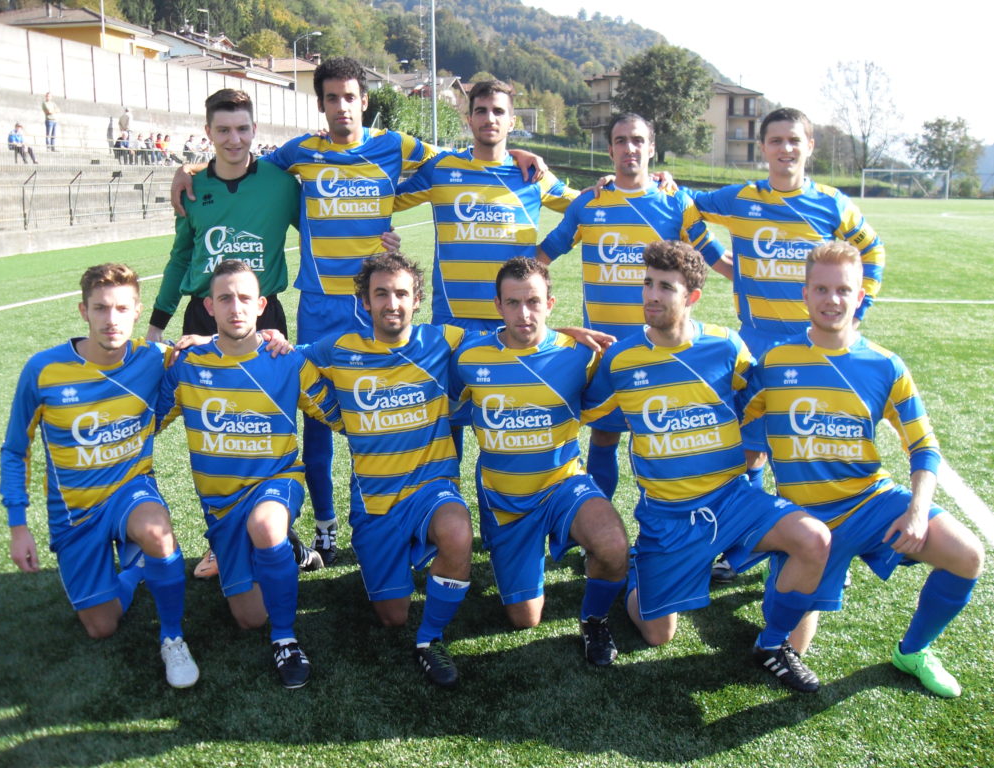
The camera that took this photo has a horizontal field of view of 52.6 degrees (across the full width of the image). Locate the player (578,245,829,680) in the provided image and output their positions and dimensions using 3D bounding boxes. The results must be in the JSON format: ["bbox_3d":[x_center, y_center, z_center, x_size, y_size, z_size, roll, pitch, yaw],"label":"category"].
[{"bbox_3d":[0.639,0.199,3.276,0.730,1.318,0.872,-1,11,-4],"label":"player"}]

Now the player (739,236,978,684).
[{"bbox_3d":[1.095,0.205,3.246,0.730,1.318,0.872,0,11,0],"label":"player"}]

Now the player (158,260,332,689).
[{"bbox_3d":[-0.760,0.214,3.351,0.608,1.257,0.872,-2,12,-8],"label":"player"}]

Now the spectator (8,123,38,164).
[{"bbox_3d":[-13.881,-6.965,29.200,0.800,1.190,0.520,4,12,21],"label":"spectator"}]

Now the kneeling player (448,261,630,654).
[{"bbox_3d":[0.142,0.193,3.430,0.608,1.267,0.872,0,11,-2],"label":"kneeling player"}]

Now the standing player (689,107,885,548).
[{"bbox_3d":[0.953,-0.109,3.700,0.760,1.753,0.426,2,12,8],"label":"standing player"}]

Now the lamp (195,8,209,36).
[{"bbox_3d":[-30.500,-35.945,104.970,1.400,6.000,0.400,0,11,0],"label":"lamp"}]

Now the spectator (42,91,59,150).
[{"bbox_3d":[-13.545,-7.962,30.529,0.360,1.720,0.540,7,13,31],"label":"spectator"}]

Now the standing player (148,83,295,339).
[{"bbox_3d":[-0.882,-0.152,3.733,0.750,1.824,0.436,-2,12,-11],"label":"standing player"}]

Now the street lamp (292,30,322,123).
[{"bbox_3d":[-12.400,-19.813,65.375,1.900,6.000,0.400,2,12,11],"label":"street lamp"}]

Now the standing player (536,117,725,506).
[{"bbox_3d":[0.497,-0.107,3.742,0.770,1.733,0.436,1,11,4],"label":"standing player"}]

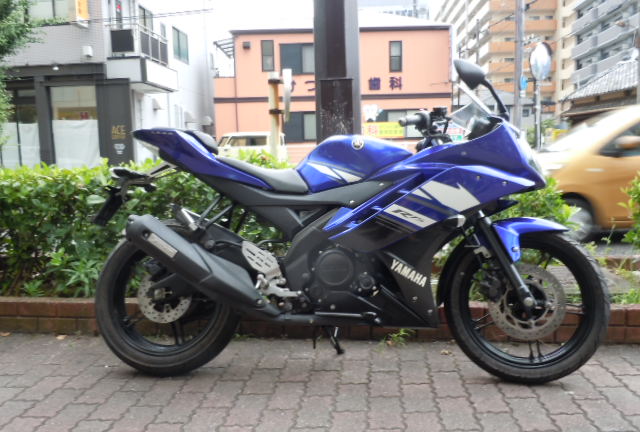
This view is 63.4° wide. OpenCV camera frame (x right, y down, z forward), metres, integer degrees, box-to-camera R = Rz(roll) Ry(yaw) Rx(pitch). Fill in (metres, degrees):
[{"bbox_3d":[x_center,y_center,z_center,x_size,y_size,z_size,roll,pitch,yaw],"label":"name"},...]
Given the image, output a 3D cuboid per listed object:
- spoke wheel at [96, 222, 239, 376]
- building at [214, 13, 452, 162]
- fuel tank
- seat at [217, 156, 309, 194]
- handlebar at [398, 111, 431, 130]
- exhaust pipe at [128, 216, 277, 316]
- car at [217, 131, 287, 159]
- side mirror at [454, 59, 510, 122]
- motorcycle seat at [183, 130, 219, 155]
[{"bbox_3d":[-0.599,0.315,2.028,0.610,0.610,0.130,-1,-3,6],"label":"spoke wheel"},{"bbox_3d":[0.626,-5.445,24.000,9.400,6.800,8.000,-1,7,2],"label":"building"},{"bbox_3d":[0.135,-0.197,1.973,0.440,0.230,0.290,-1,-3,6],"label":"fuel tank"},{"bbox_3d":[-0.217,-0.157,2.011,0.380,0.150,0.260,-1,-3,6],"label":"seat"},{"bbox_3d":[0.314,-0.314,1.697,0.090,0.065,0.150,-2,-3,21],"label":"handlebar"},{"bbox_3d":[-0.421,0.175,1.814,0.600,0.145,0.125,32,1,7],"label":"exhaust pipe"},{"bbox_3d":[-2.808,-1.871,17.000,3.450,1.530,1.500,-4,7,-19],"label":"car"},{"bbox_3d":[0.540,-0.415,1.713,0.200,0.170,0.210,-1,-3,6],"label":"side mirror"},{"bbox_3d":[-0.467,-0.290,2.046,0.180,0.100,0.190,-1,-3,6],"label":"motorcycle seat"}]

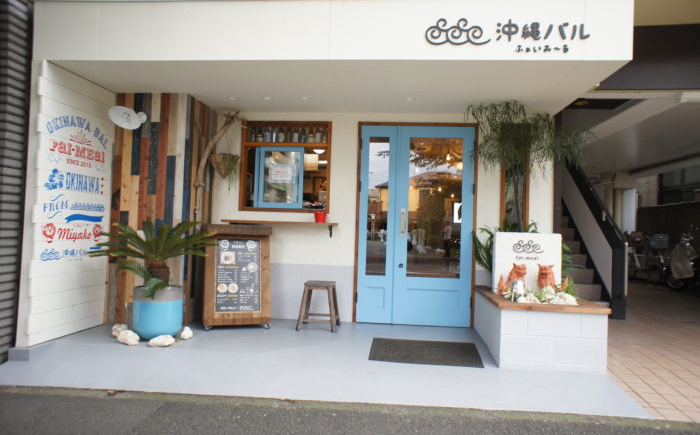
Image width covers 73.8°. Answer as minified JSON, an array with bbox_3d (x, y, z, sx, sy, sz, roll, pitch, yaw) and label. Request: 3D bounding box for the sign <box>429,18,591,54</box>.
[{"bbox_3d":[1.113,-1.282,3.292,1.131,0.270,0.031,2,-1,5],"label":"sign"}]

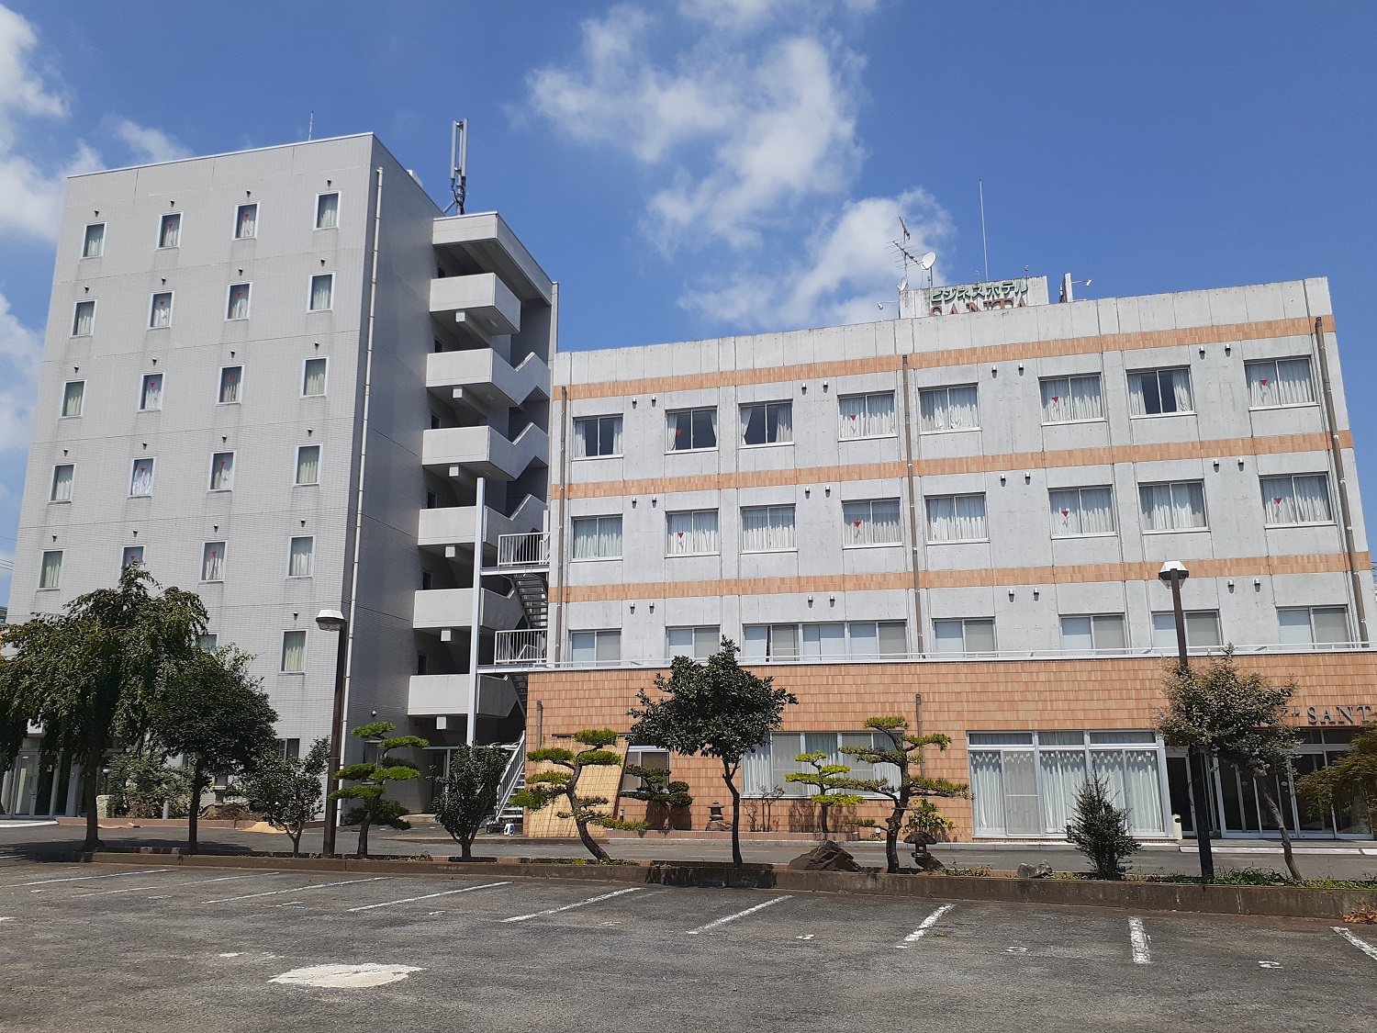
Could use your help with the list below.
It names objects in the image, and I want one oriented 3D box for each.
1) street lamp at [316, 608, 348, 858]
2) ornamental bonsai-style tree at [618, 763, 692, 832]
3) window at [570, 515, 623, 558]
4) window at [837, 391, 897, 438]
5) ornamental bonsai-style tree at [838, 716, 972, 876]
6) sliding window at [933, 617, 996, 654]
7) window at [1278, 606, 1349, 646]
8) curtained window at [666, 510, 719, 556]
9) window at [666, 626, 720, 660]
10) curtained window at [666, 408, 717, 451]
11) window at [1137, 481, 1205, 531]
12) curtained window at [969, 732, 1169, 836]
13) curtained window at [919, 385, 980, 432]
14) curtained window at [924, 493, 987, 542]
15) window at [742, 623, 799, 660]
[{"bbox_3d":[-6.955,4.125,20.705,0.520,4.749,0.620,-5,-14,22],"label":"street lamp"},{"bbox_3d":[-0.836,7.110,27.272,1.897,1.639,1.366,-3,-14,13],"label":"ornamental bonsai-style tree"},{"bbox_3d":[-2.654,0.639,31.182,1.534,1.312,0.150,-3,-13,13],"label":"window"},{"bbox_3d":[5.160,-2.890,30.962,1.614,1.376,0.150,-3,-13,13],"label":"window"},{"bbox_3d":[3.457,4.502,17.423,2.080,2.452,1.750,-3,-13,11],"label":"ornamental bonsai-style tree"},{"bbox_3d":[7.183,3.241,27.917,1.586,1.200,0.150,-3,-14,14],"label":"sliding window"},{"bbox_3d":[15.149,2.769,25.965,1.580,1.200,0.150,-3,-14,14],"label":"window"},{"bbox_3d":[0.115,0.484,30.168,1.544,1.276,0.150,-3,-14,13],"label":"curtained window"},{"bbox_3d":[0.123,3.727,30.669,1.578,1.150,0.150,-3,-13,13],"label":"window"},{"bbox_3d":[0.104,-2.504,31.208,1.528,1.341,0.150,-3,-13,13],"label":"curtained window"},{"bbox_3d":[12.454,-0.249,27.558,1.562,1.345,0.150,-3,-13,13],"label":"window"},{"bbox_3d":[9.002,6.381,25.634,4.397,2.494,0.150,-3,-13,13],"label":"curtained window"},{"bbox_3d":[7.102,-2.921,29.194,1.564,1.304,0.150,-3,-14,13],"label":"curtained window"},{"bbox_3d":[7.193,0.046,28.823,1.590,1.324,0.150,-3,-13,13],"label":"curtained window"},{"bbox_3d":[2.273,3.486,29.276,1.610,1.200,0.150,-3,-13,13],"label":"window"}]

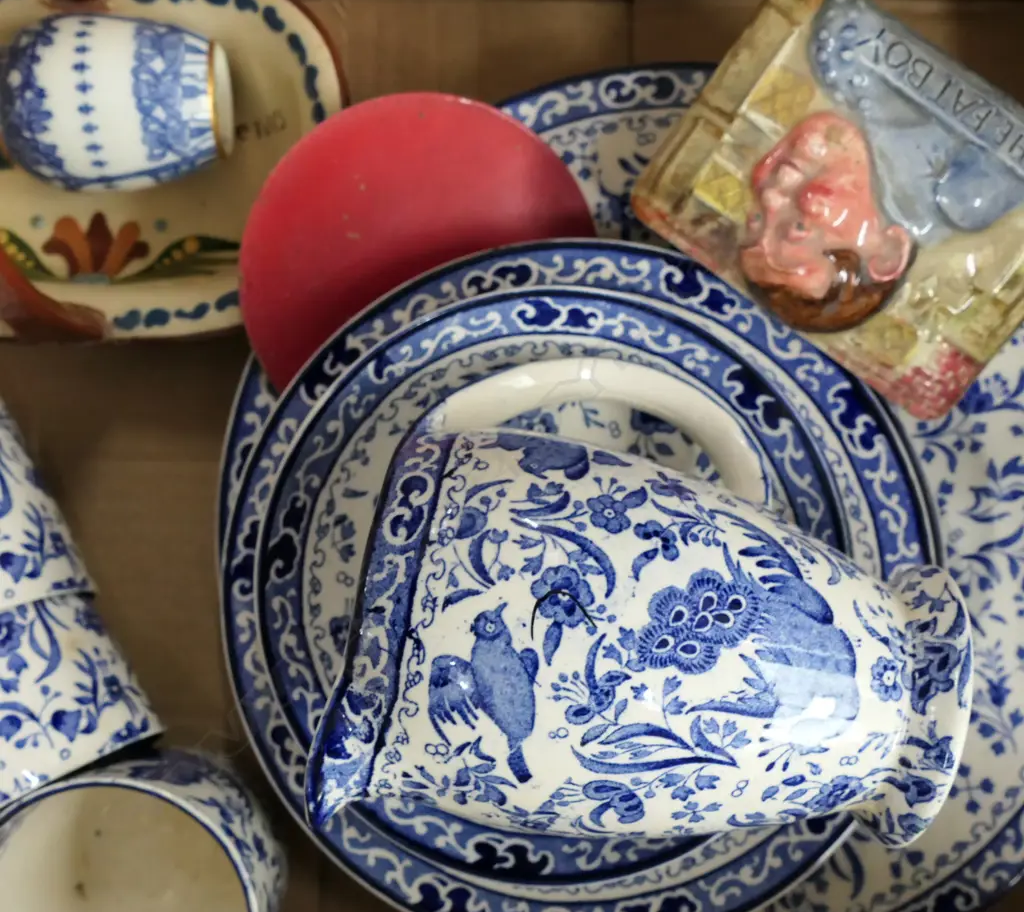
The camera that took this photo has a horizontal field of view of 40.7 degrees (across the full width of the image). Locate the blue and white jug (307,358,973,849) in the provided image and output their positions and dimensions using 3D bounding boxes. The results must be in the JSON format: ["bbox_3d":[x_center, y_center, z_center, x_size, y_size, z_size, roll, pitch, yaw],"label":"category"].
[{"bbox_3d":[0.040,0.046,0.422,0.171,0.111,0.163,10,67,-3],"label":"blue and white jug"}]

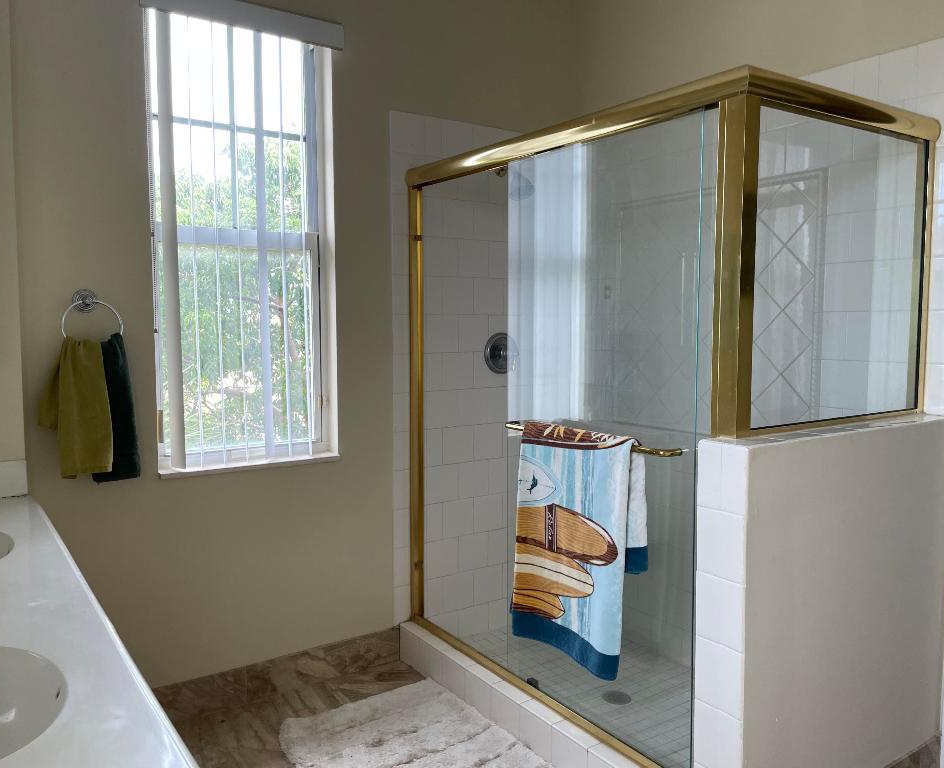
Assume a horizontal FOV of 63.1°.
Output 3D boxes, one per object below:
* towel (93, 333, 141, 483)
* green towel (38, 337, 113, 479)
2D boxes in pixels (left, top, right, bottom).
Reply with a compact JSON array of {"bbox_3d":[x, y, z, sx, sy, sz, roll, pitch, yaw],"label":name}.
[{"bbox_3d":[-1.107,0.072,2.380,0.143,0.463,0.080,-3,5,-35],"label":"towel"},{"bbox_3d":[-1.194,0.070,2.313,0.196,0.427,0.090,-3,5,-35],"label":"green towel"}]

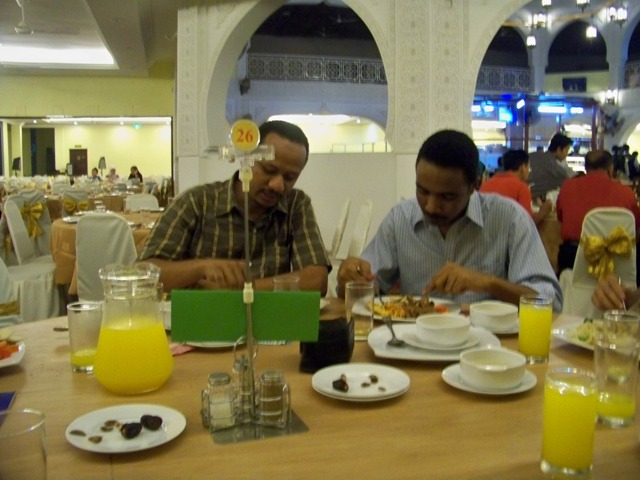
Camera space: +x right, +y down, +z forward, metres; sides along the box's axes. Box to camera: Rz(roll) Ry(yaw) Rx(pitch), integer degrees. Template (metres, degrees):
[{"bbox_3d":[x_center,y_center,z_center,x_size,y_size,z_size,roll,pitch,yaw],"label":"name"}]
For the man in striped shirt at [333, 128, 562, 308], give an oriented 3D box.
[{"bbox_3d":[0.355,0.302,1.749,0.600,1.240,0.680,1,7,11],"label":"man in striped shirt"}]

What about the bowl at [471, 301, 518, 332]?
[{"bbox_3d":[0.416,0.182,1.453,0.115,0.045,0.115,0,7,0],"label":"bowl"}]

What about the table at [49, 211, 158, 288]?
[{"bbox_3d":[-1.220,0.227,4.495,1.540,0.750,1.540,1,7,0],"label":"table"}]

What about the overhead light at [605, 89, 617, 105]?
[{"bbox_3d":[9.285,-4.587,19.500,0.380,0.500,0.360,0,7,0],"label":"overhead light"}]

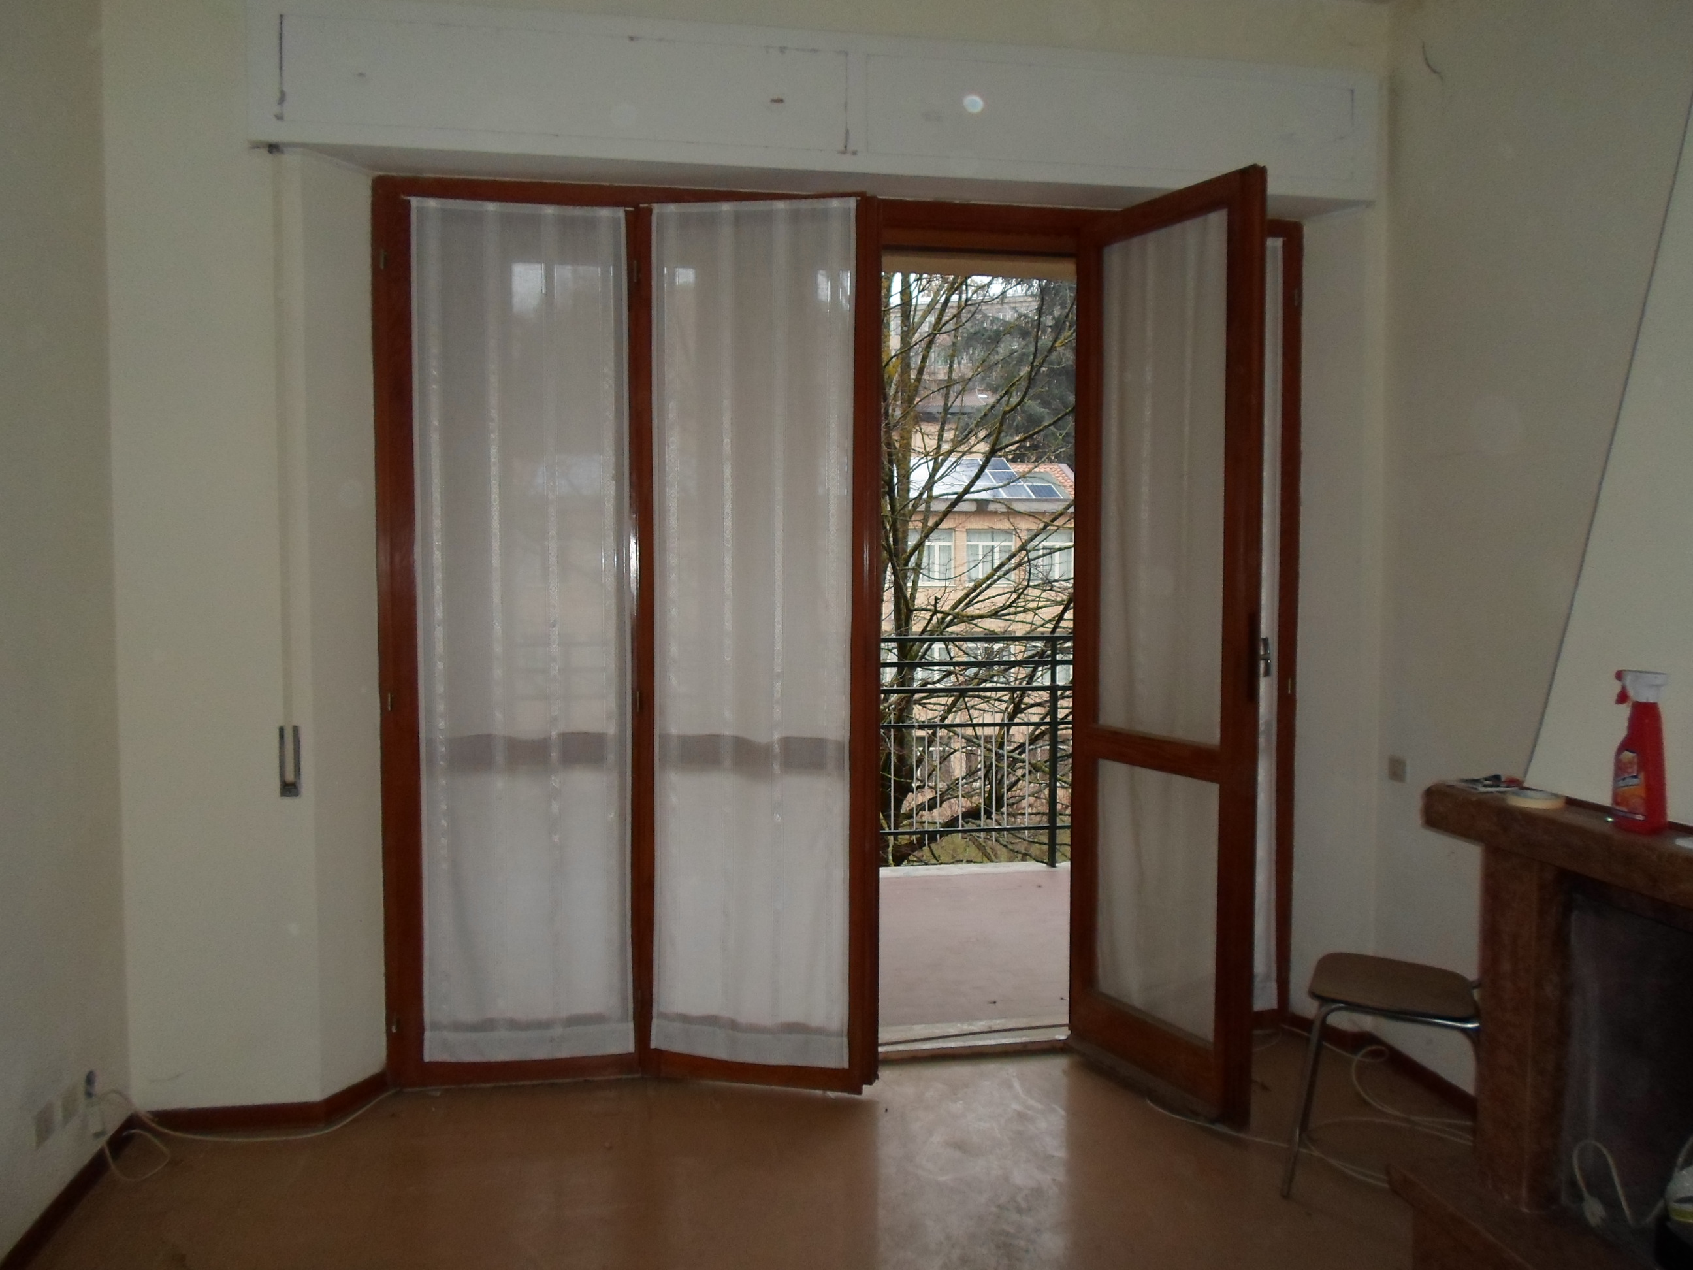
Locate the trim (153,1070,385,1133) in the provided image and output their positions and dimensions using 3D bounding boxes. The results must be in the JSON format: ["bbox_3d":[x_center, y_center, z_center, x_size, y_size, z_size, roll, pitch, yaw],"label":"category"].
[{"bbox_3d":[-1.474,1.188,3.104,0.567,0.066,0.217,0,3,-12],"label":"trim"}]

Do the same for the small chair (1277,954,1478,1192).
[{"bbox_3d":[1.250,0.863,2.748,0.460,0.760,0.370,1,3,27],"label":"small chair"}]

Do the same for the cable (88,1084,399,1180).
[{"bbox_3d":[-1.452,1.130,3.009,0.575,0.192,0.452,0,3,-8],"label":"cable"}]

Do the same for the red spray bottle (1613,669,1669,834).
[{"bbox_3d":[1.299,0.189,2.000,0.057,0.265,0.090,-1,3,-27],"label":"red spray bottle"}]

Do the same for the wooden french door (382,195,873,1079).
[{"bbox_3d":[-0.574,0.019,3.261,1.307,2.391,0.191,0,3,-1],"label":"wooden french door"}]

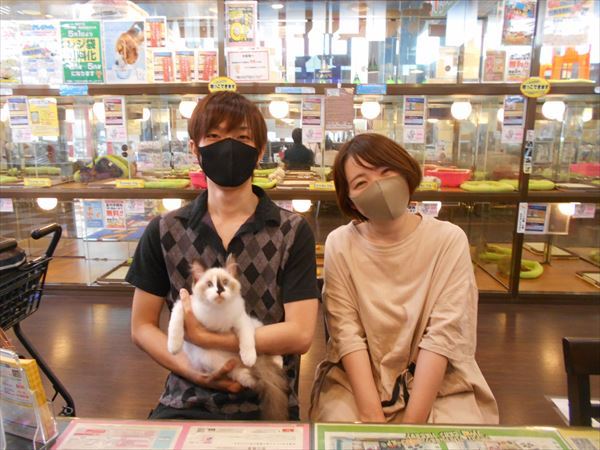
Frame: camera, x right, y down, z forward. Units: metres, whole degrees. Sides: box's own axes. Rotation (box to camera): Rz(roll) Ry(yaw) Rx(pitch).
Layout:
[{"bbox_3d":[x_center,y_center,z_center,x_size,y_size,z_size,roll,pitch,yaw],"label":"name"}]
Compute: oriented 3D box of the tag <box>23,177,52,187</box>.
[{"bbox_3d":[-1.966,-0.327,3.388,0.205,0.065,0.012,0,11,2],"label":"tag"}]

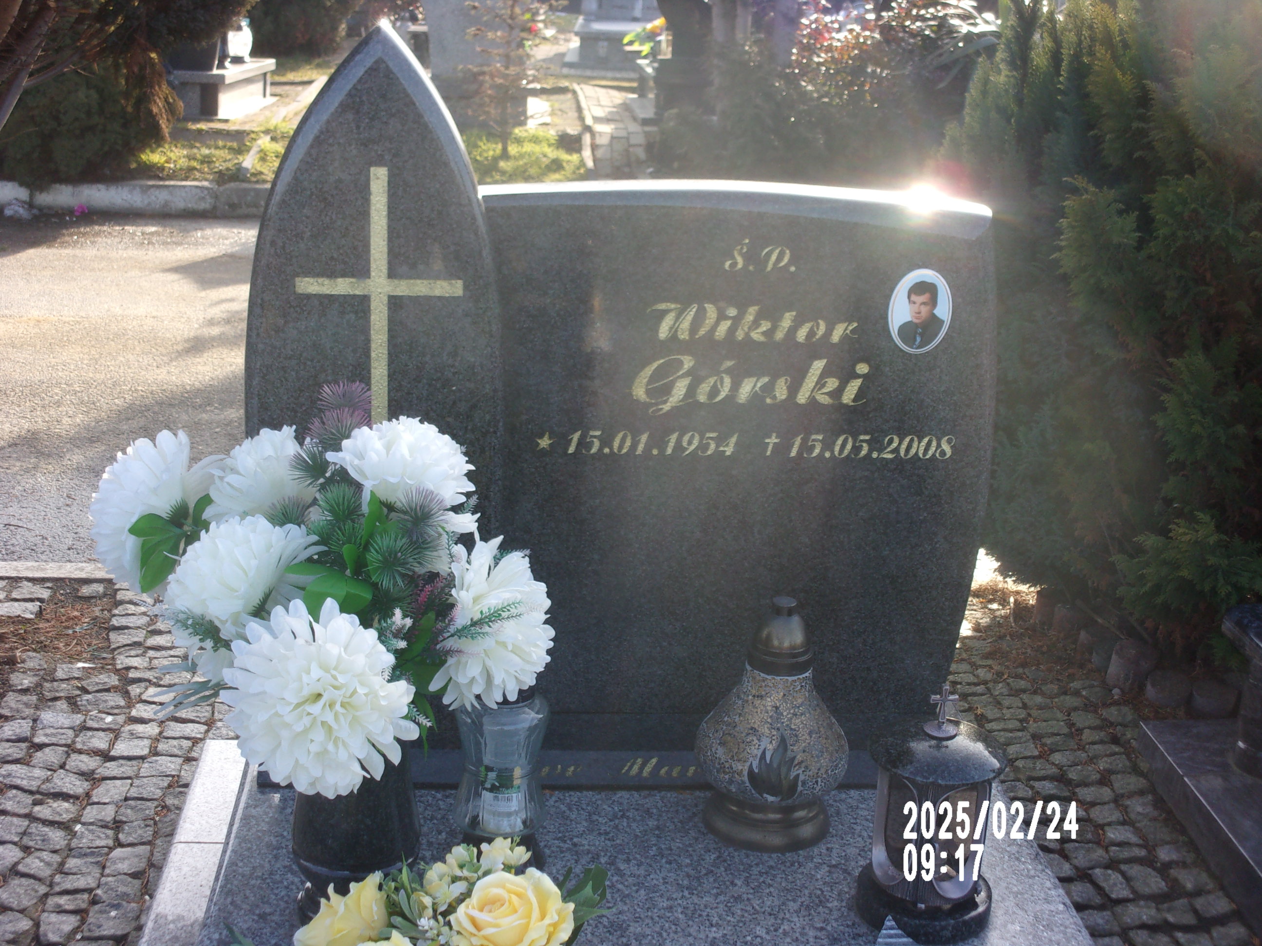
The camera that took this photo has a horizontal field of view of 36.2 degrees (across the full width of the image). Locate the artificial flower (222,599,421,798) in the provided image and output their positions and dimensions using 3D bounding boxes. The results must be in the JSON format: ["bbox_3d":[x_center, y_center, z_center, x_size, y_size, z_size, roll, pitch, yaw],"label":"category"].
[{"bbox_3d":[-0.330,0.240,2.060,0.208,0.208,0.120,0,-6,-8],"label":"artificial flower"}]

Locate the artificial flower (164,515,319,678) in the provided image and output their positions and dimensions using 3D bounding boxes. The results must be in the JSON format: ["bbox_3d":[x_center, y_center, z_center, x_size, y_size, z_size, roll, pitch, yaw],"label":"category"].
[{"bbox_3d":[-0.439,0.137,2.160,0.118,0.185,0.175,28,11,-15],"label":"artificial flower"}]

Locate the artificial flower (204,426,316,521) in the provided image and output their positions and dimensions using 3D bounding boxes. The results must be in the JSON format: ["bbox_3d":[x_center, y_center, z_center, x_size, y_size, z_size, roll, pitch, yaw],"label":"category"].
[{"bbox_3d":[-0.443,0.004,2.310,0.155,0.122,0.155,-15,-3,0],"label":"artificial flower"}]

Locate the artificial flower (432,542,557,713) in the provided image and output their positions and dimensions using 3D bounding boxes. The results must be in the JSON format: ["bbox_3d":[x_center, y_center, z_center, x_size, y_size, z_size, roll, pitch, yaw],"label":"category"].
[{"bbox_3d":[-0.157,0.170,2.190,0.113,0.186,0.165,8,17,31],"label":"artificial flower"}]

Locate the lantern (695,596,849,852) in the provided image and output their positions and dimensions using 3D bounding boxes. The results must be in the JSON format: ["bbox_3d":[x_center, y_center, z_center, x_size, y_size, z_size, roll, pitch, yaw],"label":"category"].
[{"bbox_3d":[0.192,0.323,2.591,0.206,0.326,0.206,3,17,2],"label":"lantern"}]

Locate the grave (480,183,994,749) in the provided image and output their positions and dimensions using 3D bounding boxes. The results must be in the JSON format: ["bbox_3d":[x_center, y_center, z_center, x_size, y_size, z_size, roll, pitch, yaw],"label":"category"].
[{"bbox_3d":[0.145,-0.023,2.796,0.745,0.782,0.105,1,17,-5],"label":"grave"}]

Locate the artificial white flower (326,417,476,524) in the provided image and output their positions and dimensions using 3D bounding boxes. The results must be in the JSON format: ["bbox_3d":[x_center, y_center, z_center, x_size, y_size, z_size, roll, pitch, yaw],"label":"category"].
[{"bbox_3d":[-0.265,-0.004,2.220,0.180,0.120,0.175,11,6,-8],"label":"artificial white flower"}]

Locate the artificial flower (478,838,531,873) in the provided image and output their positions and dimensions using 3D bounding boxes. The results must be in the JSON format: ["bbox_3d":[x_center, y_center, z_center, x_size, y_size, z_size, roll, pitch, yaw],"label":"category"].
[{"bbox_3d":[-0.137,0.414,2.090,0.056,0.038,0.047,1,17,-5],"label":"artificial flower"}]

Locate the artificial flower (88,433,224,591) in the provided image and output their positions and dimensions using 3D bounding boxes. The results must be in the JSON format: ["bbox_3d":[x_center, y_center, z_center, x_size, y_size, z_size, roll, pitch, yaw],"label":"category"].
[{"bbox_3d":[-0.556,0.044,2.250,0.115,0.178,0.163,5,16,25],"label":"artificial flower"}]

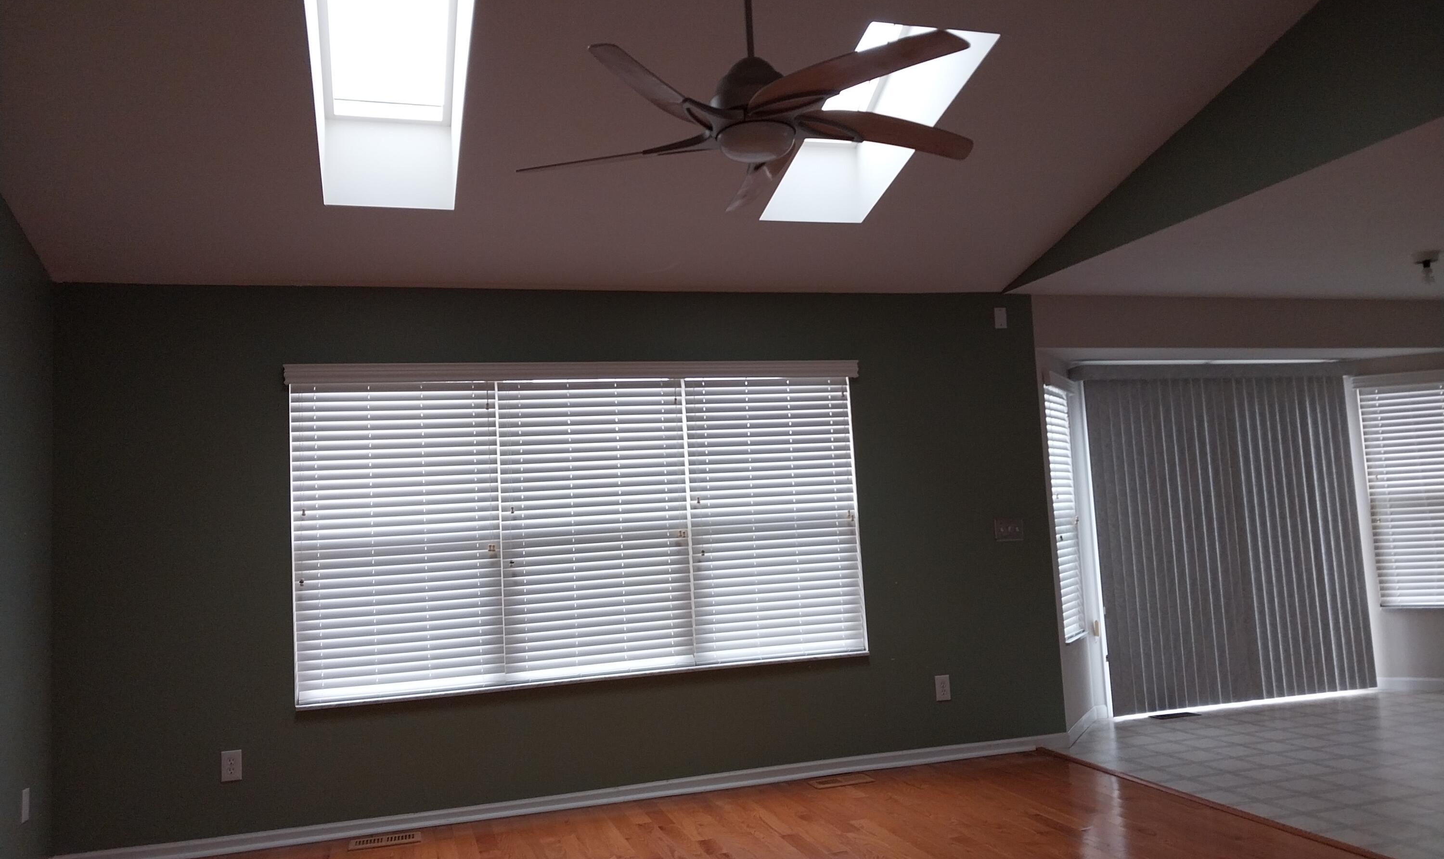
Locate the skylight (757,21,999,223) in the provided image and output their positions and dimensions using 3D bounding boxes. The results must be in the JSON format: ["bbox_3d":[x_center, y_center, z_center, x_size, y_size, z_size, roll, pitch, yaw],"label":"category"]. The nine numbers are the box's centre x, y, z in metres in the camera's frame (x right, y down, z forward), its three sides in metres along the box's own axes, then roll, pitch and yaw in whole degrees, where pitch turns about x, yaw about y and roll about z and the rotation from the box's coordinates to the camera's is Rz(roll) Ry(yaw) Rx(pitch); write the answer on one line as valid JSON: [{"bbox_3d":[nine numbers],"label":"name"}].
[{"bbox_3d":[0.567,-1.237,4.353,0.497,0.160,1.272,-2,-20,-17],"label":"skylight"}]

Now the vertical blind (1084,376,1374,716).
[{"bbox_3d":[3.192,0.669,6.746,1.980,2.010,0.080,-1,-5,-17],"label":"vertical blind"}]

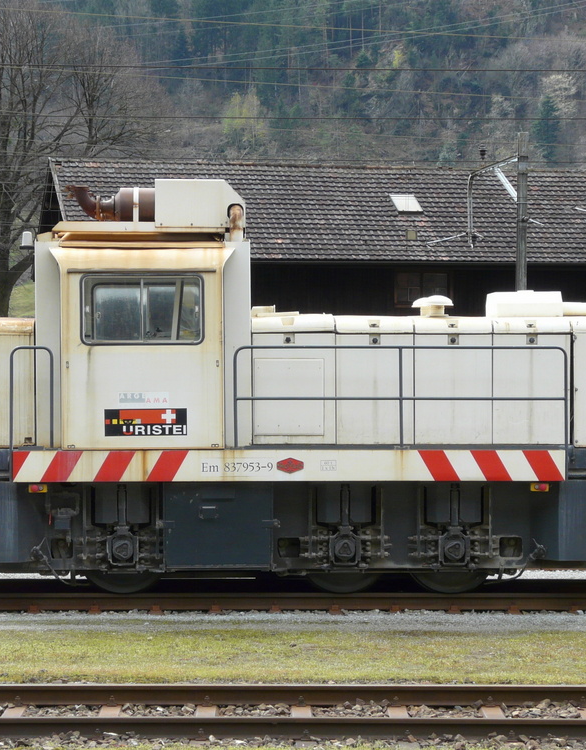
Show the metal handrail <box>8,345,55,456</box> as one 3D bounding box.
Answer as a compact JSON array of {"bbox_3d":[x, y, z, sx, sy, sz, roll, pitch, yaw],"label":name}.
[{"bbox_3d":[-2.517,0.235,21.460,0.440,1.050,0.060,0,0,-3],"label":"metal handrail"}]

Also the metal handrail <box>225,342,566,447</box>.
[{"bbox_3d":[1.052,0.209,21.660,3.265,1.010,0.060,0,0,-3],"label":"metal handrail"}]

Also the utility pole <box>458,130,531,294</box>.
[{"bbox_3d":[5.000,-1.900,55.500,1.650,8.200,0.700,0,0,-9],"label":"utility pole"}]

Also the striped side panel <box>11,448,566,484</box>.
[{"bbox_3d":[-0.024,0.884,21.640,5.360,0.315,0.080,0,0,-3],"label":"striped side panel"}]

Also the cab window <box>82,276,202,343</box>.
[{"bbox_3d":[-1.465,-0.633,21.600,1.190,0.670,0.060,0,0,-3],"label":"cab window"}]

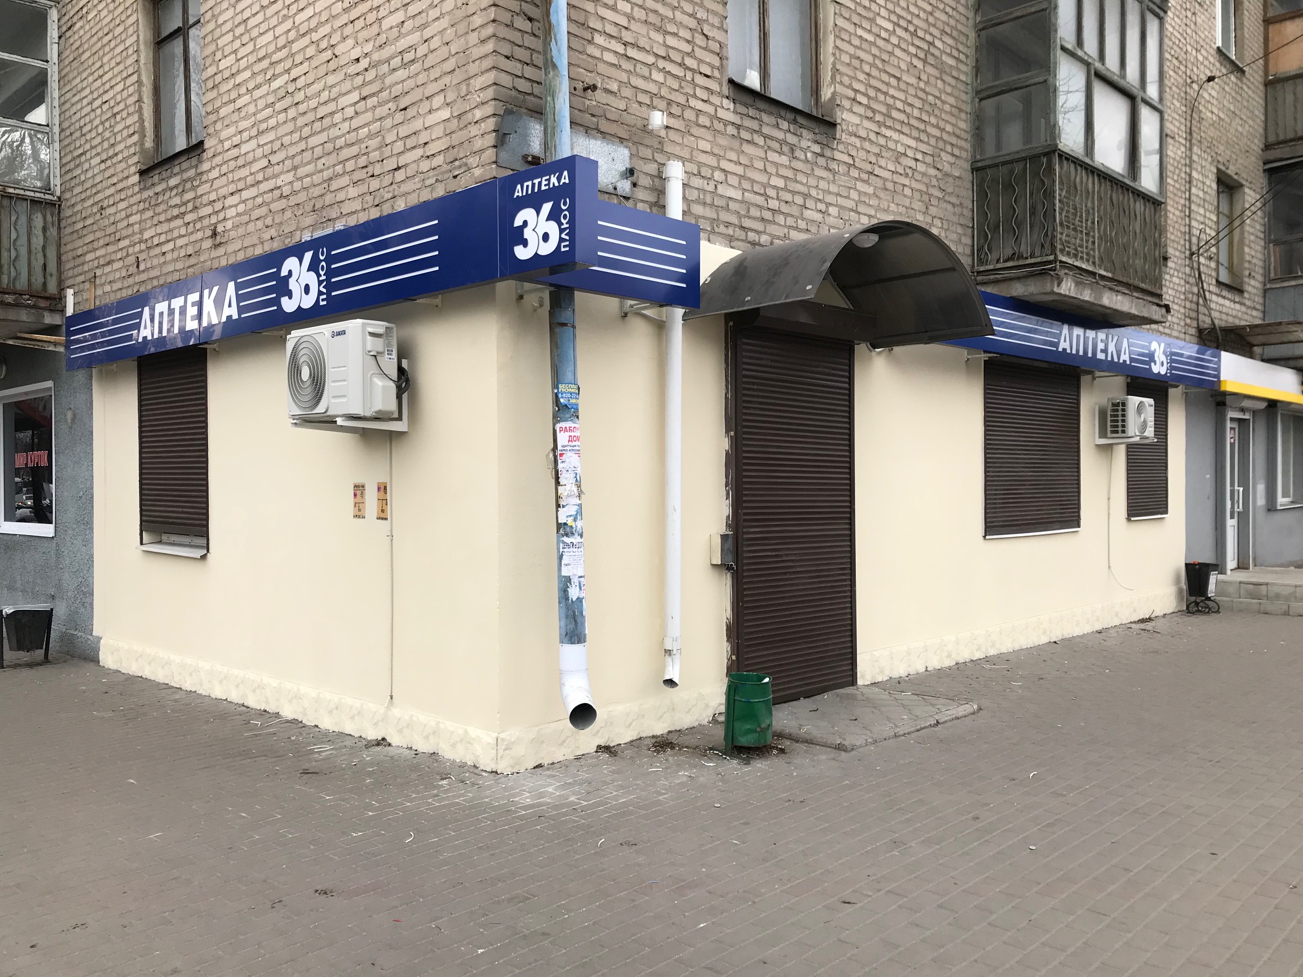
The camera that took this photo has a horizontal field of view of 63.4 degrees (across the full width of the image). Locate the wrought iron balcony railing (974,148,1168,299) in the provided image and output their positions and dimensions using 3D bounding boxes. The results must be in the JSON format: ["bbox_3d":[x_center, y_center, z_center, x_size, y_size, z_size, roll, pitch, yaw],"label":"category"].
[{"bbox_3d":[3.986,-2.313,9.880,0.773,0.976,2.654,0,1,44],"label":"wrought iron balcony railing"}]

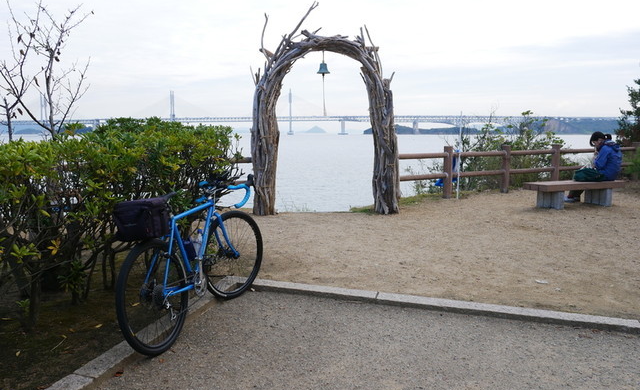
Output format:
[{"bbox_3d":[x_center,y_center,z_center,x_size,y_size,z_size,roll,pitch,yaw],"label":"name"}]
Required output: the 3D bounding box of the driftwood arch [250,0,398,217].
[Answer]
[{"bbox_3d":[0.074,-1.314,8.021,2.298,3.218,0.500,0,7,-2],"label":"driftwood arch"}]

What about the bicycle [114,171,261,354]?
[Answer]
[{"bbox_3d":[-0.877,0.393,3.582,0.500,1.000,1.700,-3,5,19],"label":"bicycle"}]

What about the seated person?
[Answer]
[{"bbox_3d":[4.930,-0.489,9.328,0.520,1.270,0.850,-7,10,-45],"label":"seated person"}]

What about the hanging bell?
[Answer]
[{"bbox_3d":[0.051,-1.938,7.947,0.203,0.203,0.203,0,7,0],"label":"hanging bell"}]

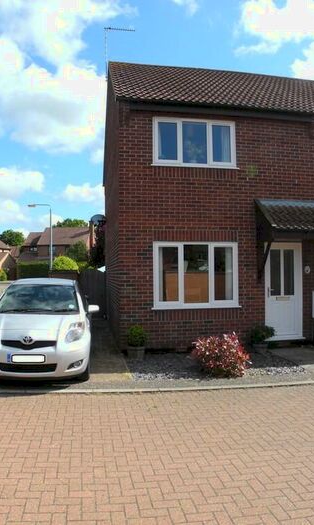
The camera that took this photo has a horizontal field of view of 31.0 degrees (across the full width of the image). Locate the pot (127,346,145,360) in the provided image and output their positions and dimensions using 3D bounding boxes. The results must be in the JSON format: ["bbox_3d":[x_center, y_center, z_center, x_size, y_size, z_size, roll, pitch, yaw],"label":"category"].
[{"bbox_3d":[-0.369,1.645,10.200,0.310,0.250,0.310,0,-1,-14],"label":"pot"}]

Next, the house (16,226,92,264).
[{"bbox_3d":[-13.151,-1.031,73.000,9.800,7.100,8.000,0,-1,2],"label":"house"}]

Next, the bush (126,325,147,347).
[{"bbox_3d":[-0.375,1.334,10.350,0.380,0.410,0.380,-1,-2,0],"label":"bush"}]

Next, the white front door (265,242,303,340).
[{"bbox_3d":[2.677,0.598,11.888,0.880,2.080,0.100,0,-1,-14],"label":"white front door"}]

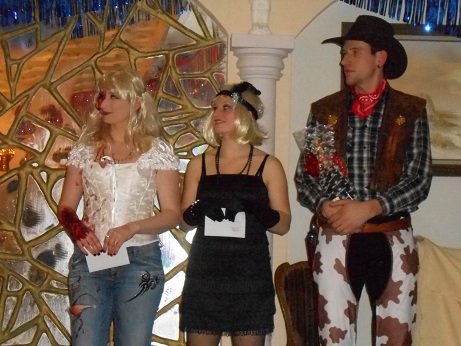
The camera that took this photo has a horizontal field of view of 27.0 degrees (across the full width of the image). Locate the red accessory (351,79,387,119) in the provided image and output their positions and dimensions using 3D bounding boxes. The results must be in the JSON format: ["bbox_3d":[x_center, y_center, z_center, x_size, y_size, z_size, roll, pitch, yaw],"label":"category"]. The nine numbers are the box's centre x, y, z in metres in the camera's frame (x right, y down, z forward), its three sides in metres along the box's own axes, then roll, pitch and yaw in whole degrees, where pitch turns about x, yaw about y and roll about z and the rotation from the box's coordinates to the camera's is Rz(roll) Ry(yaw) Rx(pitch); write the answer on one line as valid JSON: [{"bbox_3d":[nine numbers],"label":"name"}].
[{"bbox_3d":[0.538,-0.289,3.740,0.145,0.160,0.150,1,0,16],"label":"red accessory"}]

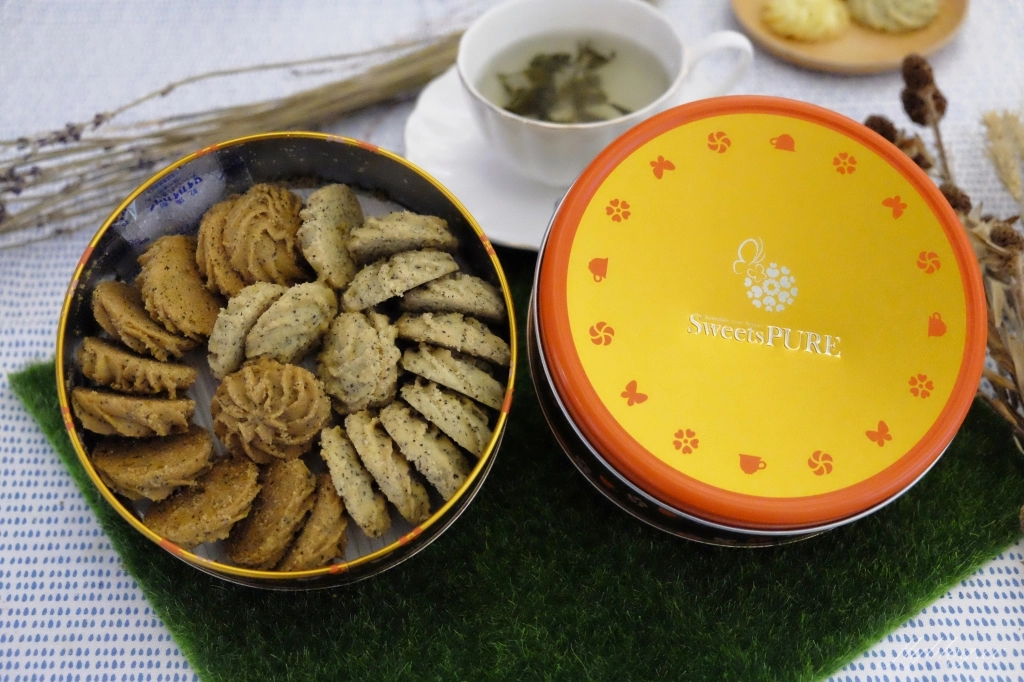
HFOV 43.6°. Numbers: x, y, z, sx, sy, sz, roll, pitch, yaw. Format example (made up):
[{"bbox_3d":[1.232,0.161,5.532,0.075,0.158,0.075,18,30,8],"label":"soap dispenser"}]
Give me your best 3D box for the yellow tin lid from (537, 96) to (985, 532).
[{"bbox_3d":[0.088,-0.014,0.446,0.160,0.014,0.160,1,73,-3],"label":"yellow tin lid"}]

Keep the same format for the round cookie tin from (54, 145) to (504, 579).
[{"bbox_3d":[-0.089,0.008,0.529,0.184,0.054,0.184,0,75,-4],"label":"round cookie tin"}]

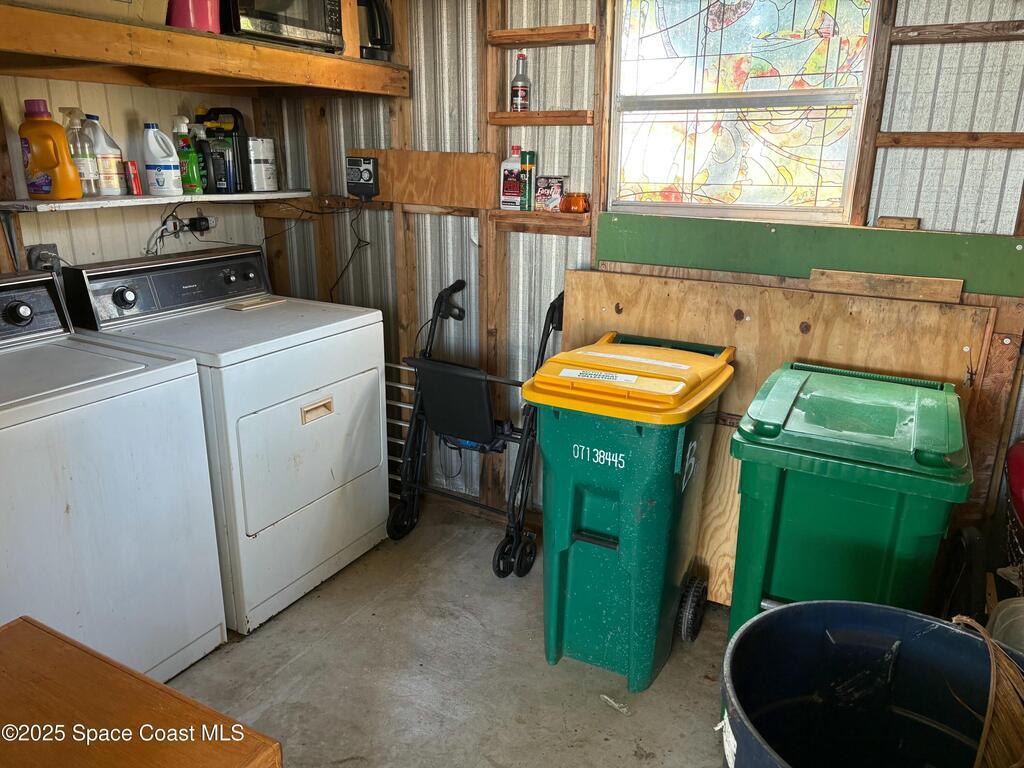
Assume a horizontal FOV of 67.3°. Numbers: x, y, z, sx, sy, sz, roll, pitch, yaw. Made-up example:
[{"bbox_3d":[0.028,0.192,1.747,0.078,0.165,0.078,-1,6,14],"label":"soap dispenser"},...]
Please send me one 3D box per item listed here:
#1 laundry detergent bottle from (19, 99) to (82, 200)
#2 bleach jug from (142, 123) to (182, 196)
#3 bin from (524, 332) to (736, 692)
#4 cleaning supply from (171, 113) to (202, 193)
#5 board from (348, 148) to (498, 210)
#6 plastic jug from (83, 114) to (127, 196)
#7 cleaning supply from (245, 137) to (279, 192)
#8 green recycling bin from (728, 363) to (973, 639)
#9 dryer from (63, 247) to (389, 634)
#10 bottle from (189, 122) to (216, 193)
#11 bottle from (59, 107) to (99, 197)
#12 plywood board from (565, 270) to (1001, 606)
[{"bbox_3d":[-1.485,-0.752,2.477,0.170,0.312,0.105,2,17,5],"label":"laundry detergent bottle"},{"bbox_3d":[-1.280,-0.825,2.829,0.122,0.256,0.090,-1,17,-7],"label":"bleach jug"},{"bbox_3d":[0.364,0.355,2.329,0.470,0.930,0.580,10,19,27],"label":"bin"},{"bbox_3d":[-1.224,-0.865,2.909,0.095,0.288,0.060,6,18,17],"label":"cleaning supply"},{"bbox_3d":[-0.354,-0.794,2.966,0.696,0.194,0.020,10,19,28],"label":"board"},{"bbox_3d":[-1.427,-0.797,2.695,0.135,0.267,0.097,-10,20,-32],"label":"plastic jug"},{"bbox_3d":[-1.038,-0.916,3.212,0.068,0.217,0.085,10,19,28],"label":"cleaning supply"},{"bbox_3d":[0.874,0.452,2.059,0.500,0.910,0.585,10,19,27],"label":"green recycling bin"},{"bbox_3d":[-0.951,0.126,2.745,0.680,1.100,0.737,10,19,28],"label":"dryer"},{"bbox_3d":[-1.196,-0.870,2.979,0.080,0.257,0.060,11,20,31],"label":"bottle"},{"bbox_3d":[-1.435,-0.766,2.561,0.110,0.286,0.078,-15,23,-42],"label":"bottle"},{"bbox_3d":[0.731,0.223,2.520,1.295,1.085,0.025,11,16,30],"label":"plywood board"}]

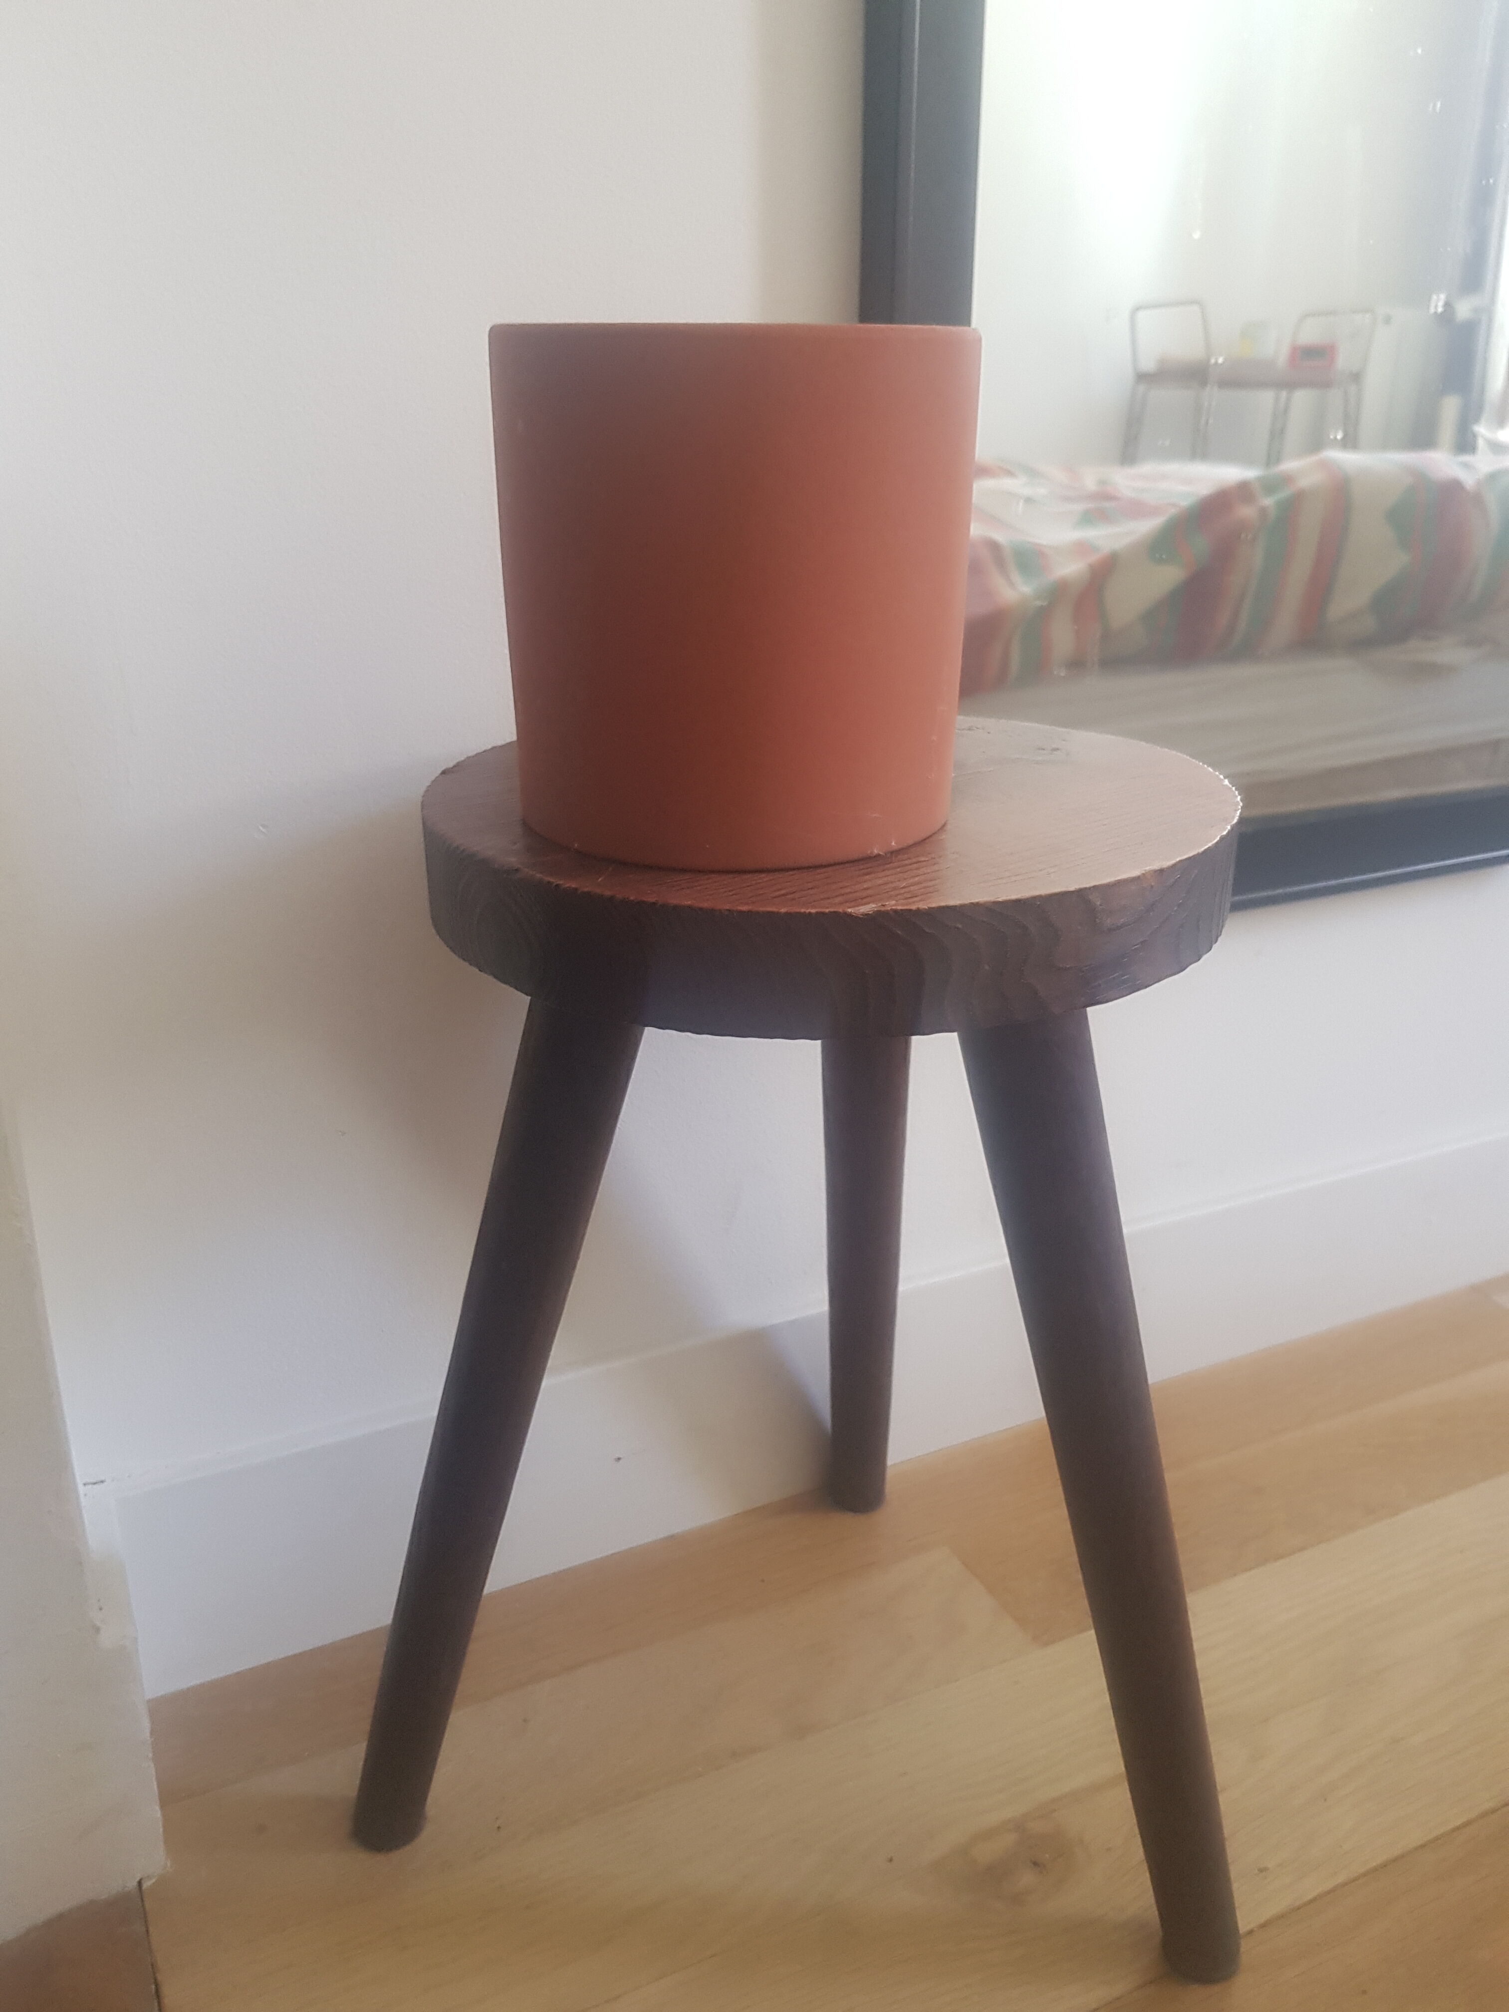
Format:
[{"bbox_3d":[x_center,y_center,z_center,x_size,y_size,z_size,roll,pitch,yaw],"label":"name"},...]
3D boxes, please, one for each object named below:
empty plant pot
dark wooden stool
[{"bbox_3d":[-0.005,-0.132,0.474,0.145,0.144,0.145,0,22,0],"label":"empty plant pot"},{"bbox_3d":[0.030,0.127,0.650,0.385,0.468,0.343,4,23,11],"label":"dark wooden stool"}]

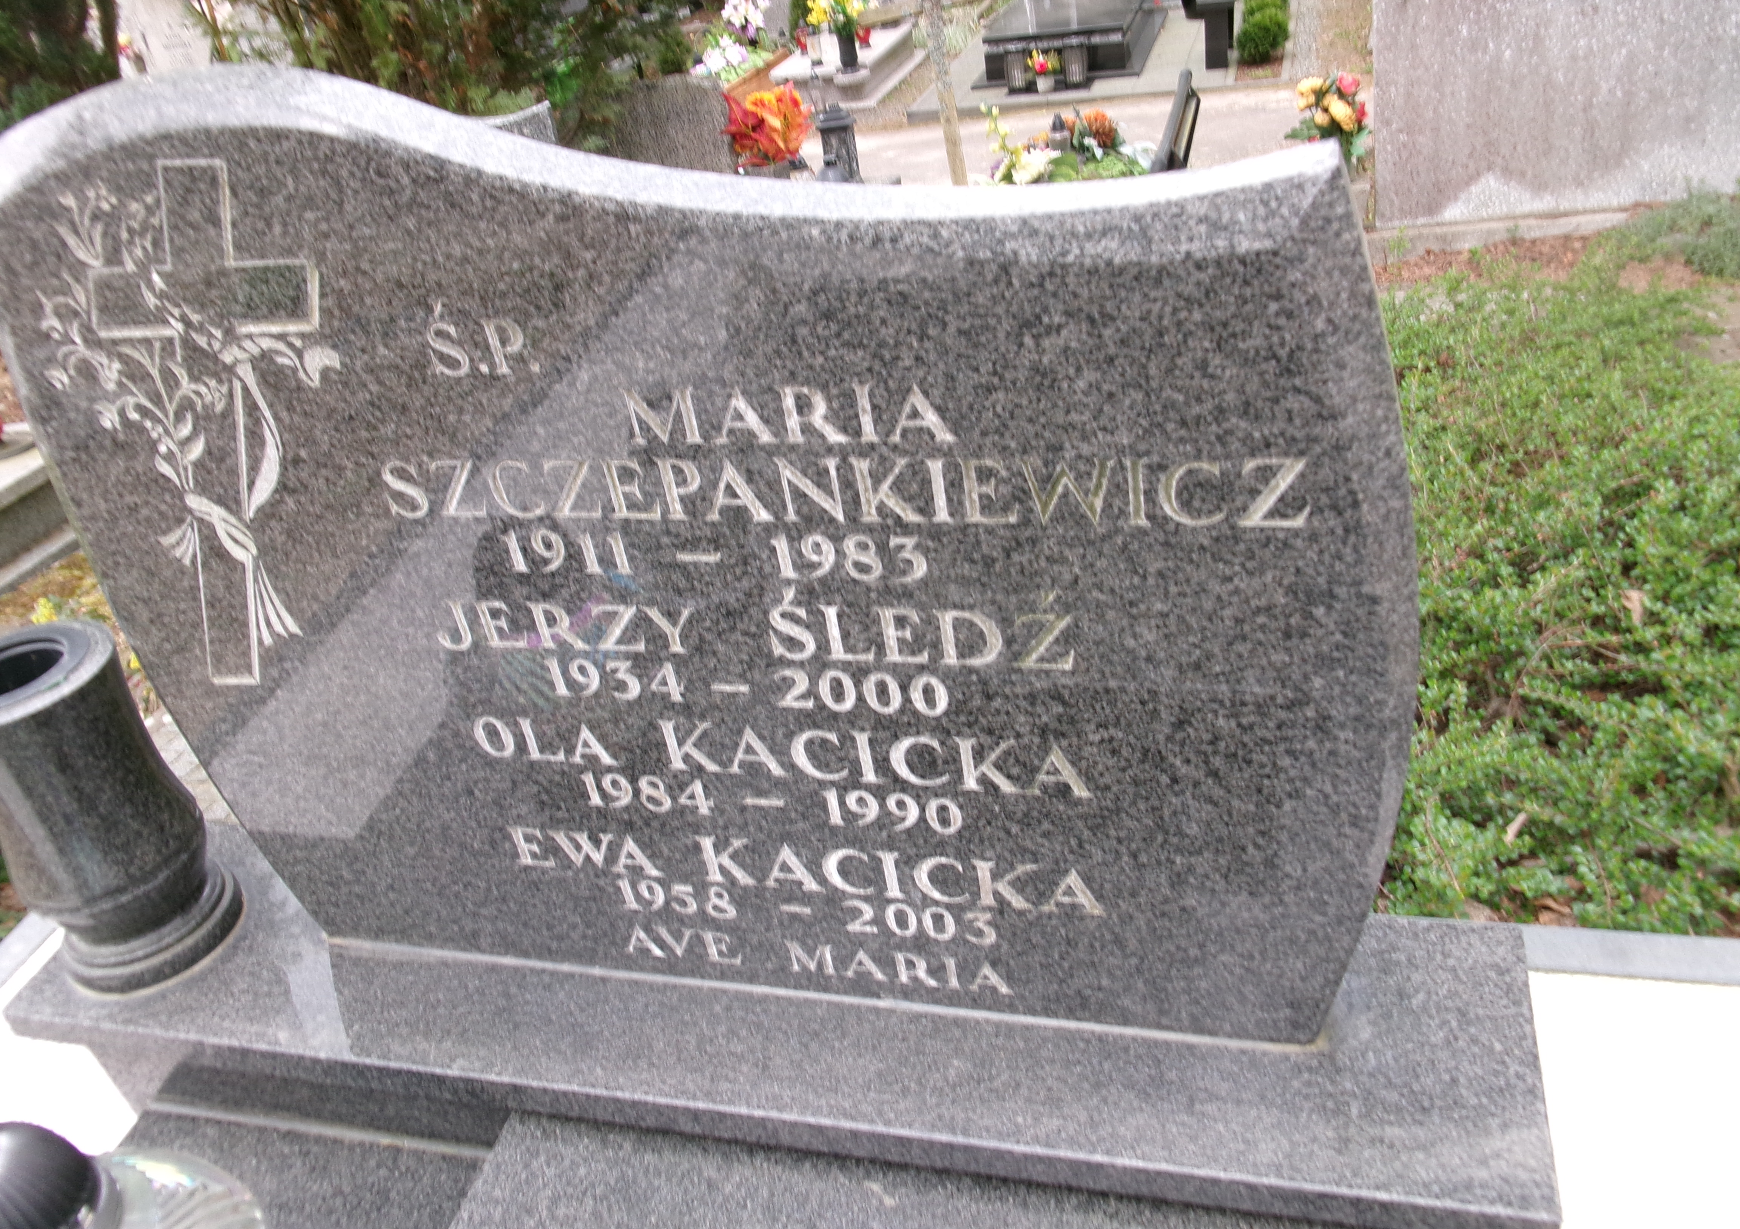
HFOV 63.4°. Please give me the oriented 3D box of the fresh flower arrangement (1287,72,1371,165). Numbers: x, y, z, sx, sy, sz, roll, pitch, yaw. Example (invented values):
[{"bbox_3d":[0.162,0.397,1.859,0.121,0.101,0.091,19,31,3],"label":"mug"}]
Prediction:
[{"bbox_3d":[1.389,-1.488,4.250,0.250,0.290,0.230,2,38,16],"label":"fresh flower arrangement"}]

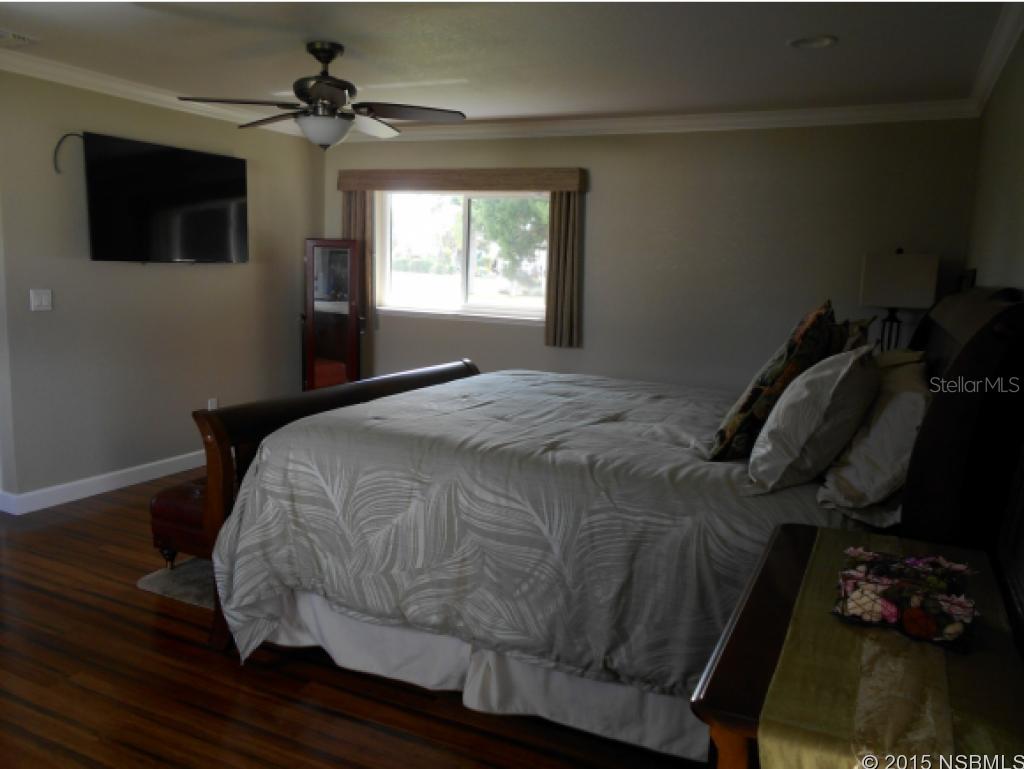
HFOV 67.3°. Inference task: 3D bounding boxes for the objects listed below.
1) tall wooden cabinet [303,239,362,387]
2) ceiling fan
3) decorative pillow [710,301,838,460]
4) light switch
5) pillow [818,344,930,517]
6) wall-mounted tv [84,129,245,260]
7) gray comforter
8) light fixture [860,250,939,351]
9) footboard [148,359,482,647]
[{"bbox_3d":[-1.323,-0.249,5.636,0.400,1.600,0.330,0,10,-14],"label":"tall wooden cabinet"},{"bbox_3d":[-0.867,-1.336,3.570,1.310,0.470,1.310,7,10,26],"label":"ceiling fan"},{"bbox_3d":[0.955,-0.007,2.658,0.170,0.580,0.560,38,22,18],"label":"decorative pillow"},{"bbox_3d":[-2.592,-0.463,4.247,0.012,0.116,0.116,7,10,26],"label":"light switch"},{"bbox_3d":[1.126,0.100,2.326,0.200,0.450,0.700,22,17,23],"label":"pillow"},{"bbox_3d":[-2.144,-1.132,4.867,0.060,0.700,1.210,7,10,26],"label":"wall-mounted tv"},{"bbox_3d":[0.299,0.497,3.225,2.070,0.790,2.060,7,10,26],"label":"gray comforter"},{"bbox_3d":[1.950,-0.289,3.943,0.330,0.790,0.330,7,10,26],"label":"light fixture"},{"bbox_3d":[-0.682,0.435,3.701,0.250,0.930,1.880,7,10,26],"label":"footboard"}]

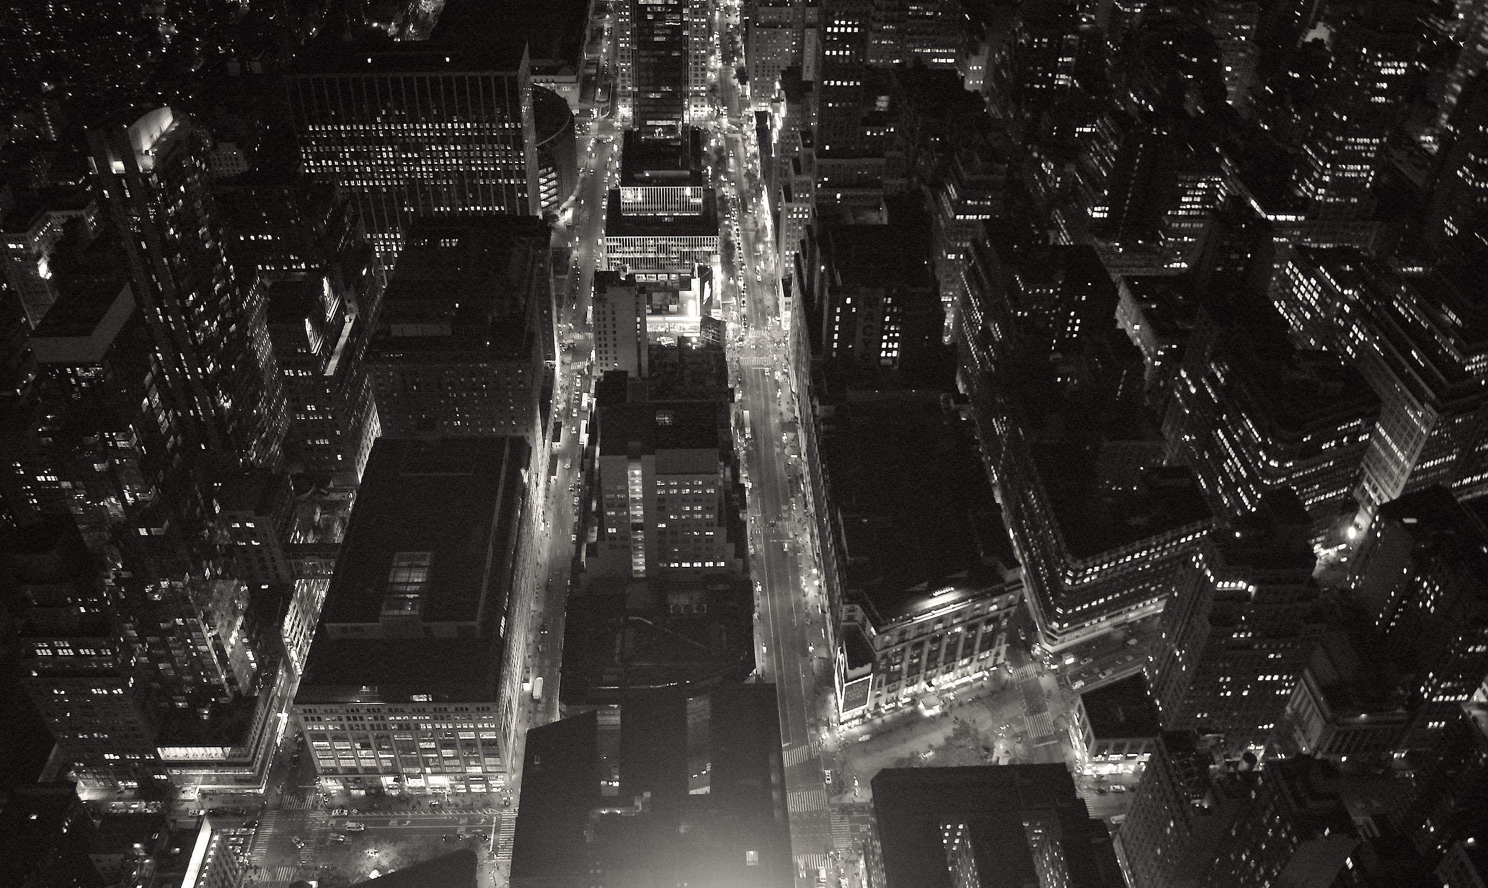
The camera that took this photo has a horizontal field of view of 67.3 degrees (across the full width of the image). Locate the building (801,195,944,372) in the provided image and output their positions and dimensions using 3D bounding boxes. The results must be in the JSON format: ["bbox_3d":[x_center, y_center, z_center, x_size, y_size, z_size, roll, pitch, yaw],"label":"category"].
[{"bbox_3d":[53.821,-51.648,504.722,50.000,86.000,72.000,0,40,-4],"label":"building"}]

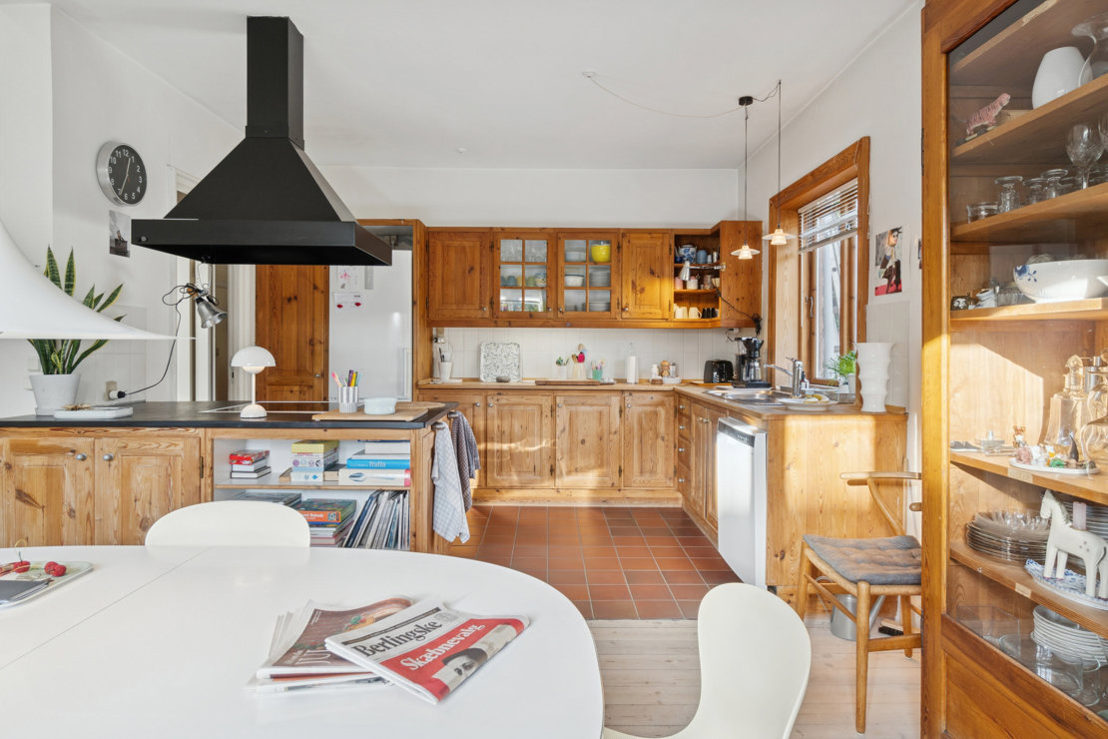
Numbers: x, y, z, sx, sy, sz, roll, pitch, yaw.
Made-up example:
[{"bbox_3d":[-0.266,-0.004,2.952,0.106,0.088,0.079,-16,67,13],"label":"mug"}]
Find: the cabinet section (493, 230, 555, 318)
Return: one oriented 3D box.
[{"bbox_3d":[-0.240,-0.750,4.740,0.475,0.685,0.320,0,2,0],"label":"cabinet section"}]

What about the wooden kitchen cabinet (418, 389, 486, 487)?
[{"bbox_3d":[-0.768,0.511,4.666,0.510,0.735,0.550,0,2,0],"label":"wooden kitchen cabinet"}]

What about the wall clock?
[{"bbox_3d":[-2.265,-1.025,3.070,0.055,0.300,0.300,0,3,-1],"label":"wall clock"}]

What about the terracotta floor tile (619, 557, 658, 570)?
[{"bbox_3d":[0.472,1.086,3.239,0.196,0.014,0.194,0,2,0],"label":"terracotta floor tile"}]

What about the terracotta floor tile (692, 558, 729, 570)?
[{"bbox_3d":[0.890,1.102,3.287,0.199,0.015,0.192,0,2,0],"label":"terracotta floor tile"}]

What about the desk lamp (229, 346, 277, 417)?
[{"bbox_3d":[-1.256,0.046,2.440,0.164,0.298,0.164,0,2,0],"label":"desk lamp"}]

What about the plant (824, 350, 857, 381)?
[{"bbox_3d":[1.522,-0.013,3.090,0.190,0.190,0.180,0,2,0],"label":"plant"}]

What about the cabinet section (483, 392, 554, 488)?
[{"bbox_3d":[-0.262,0.516,4.615,0.505,0.700,0.550,0,2,0],"label":"cabinet section"}]

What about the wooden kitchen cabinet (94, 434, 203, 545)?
[{"bbox_3d":[-1.675,0.647,2.690,0.450,0.790,0.560,0,3,-1],"label":"wooden kitchen cabinet"}]

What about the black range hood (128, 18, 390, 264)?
[{"bbox_3d":[-1.291,-1.054,2.708,0.924,1.052,0.585,0,2,0],"label":"black range hood"}]

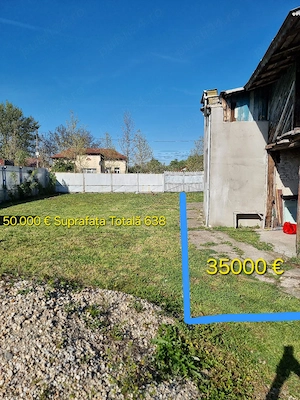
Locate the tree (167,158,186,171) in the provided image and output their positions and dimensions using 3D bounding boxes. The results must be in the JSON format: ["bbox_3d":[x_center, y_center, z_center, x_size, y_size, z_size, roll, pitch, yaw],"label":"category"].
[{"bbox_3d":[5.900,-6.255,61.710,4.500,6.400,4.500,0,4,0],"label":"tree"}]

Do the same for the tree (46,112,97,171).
[{"bbox_3d":[-11.900,-7.474,41.069,7.700,11.800,7.400,0,4,0],"label":"tree"}]

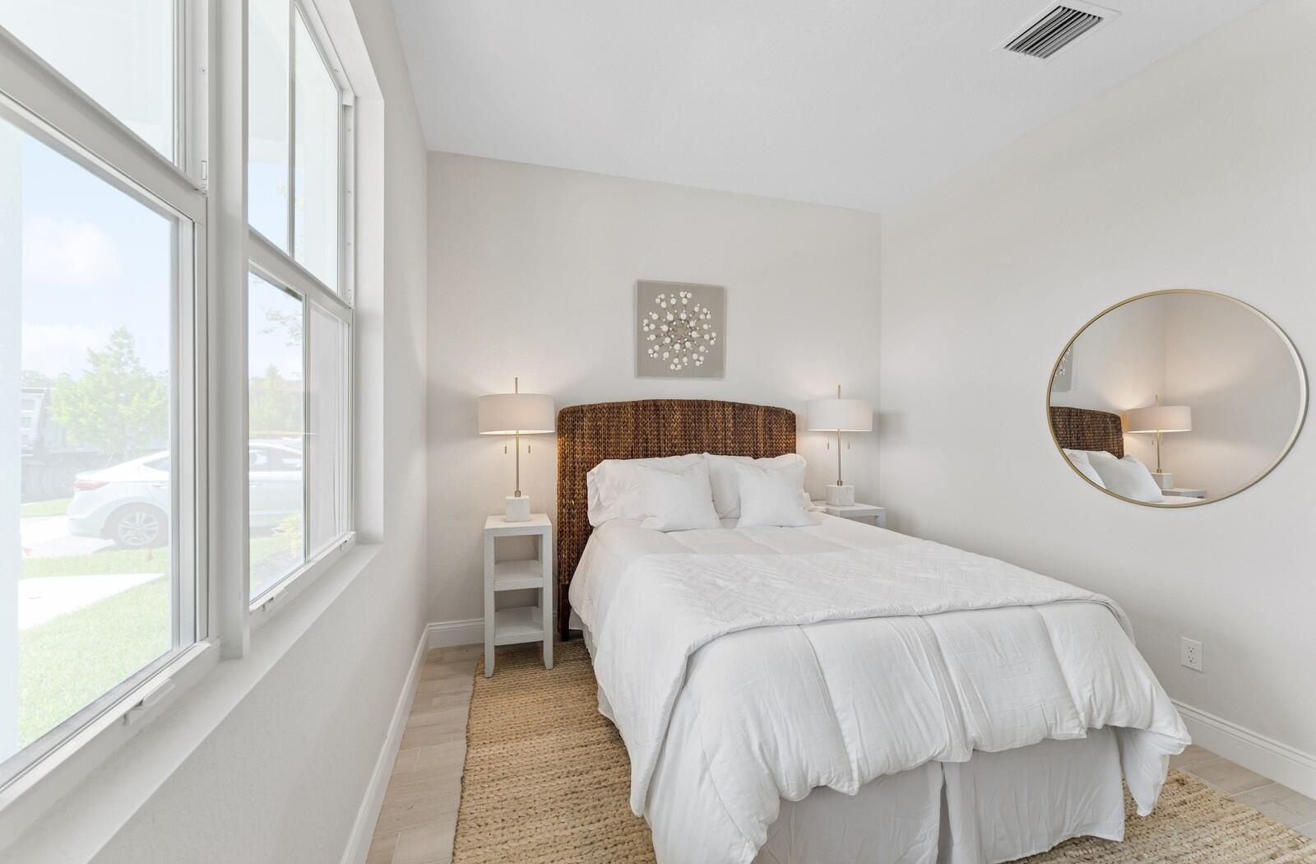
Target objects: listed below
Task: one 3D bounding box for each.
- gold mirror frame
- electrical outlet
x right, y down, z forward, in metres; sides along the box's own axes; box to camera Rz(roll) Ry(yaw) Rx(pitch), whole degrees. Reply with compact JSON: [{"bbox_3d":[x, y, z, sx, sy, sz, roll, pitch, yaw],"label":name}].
[{"bbox_3d":[2.115,-0.134,2.184,0.030,0.905,0.890,0,1,-18],"label":"gold mirror frame"},{"bbox_3d":[2.162,0.900,2.071,0.009,0.115,0.070,0,1,-18],"label":"electrical outlet"}]

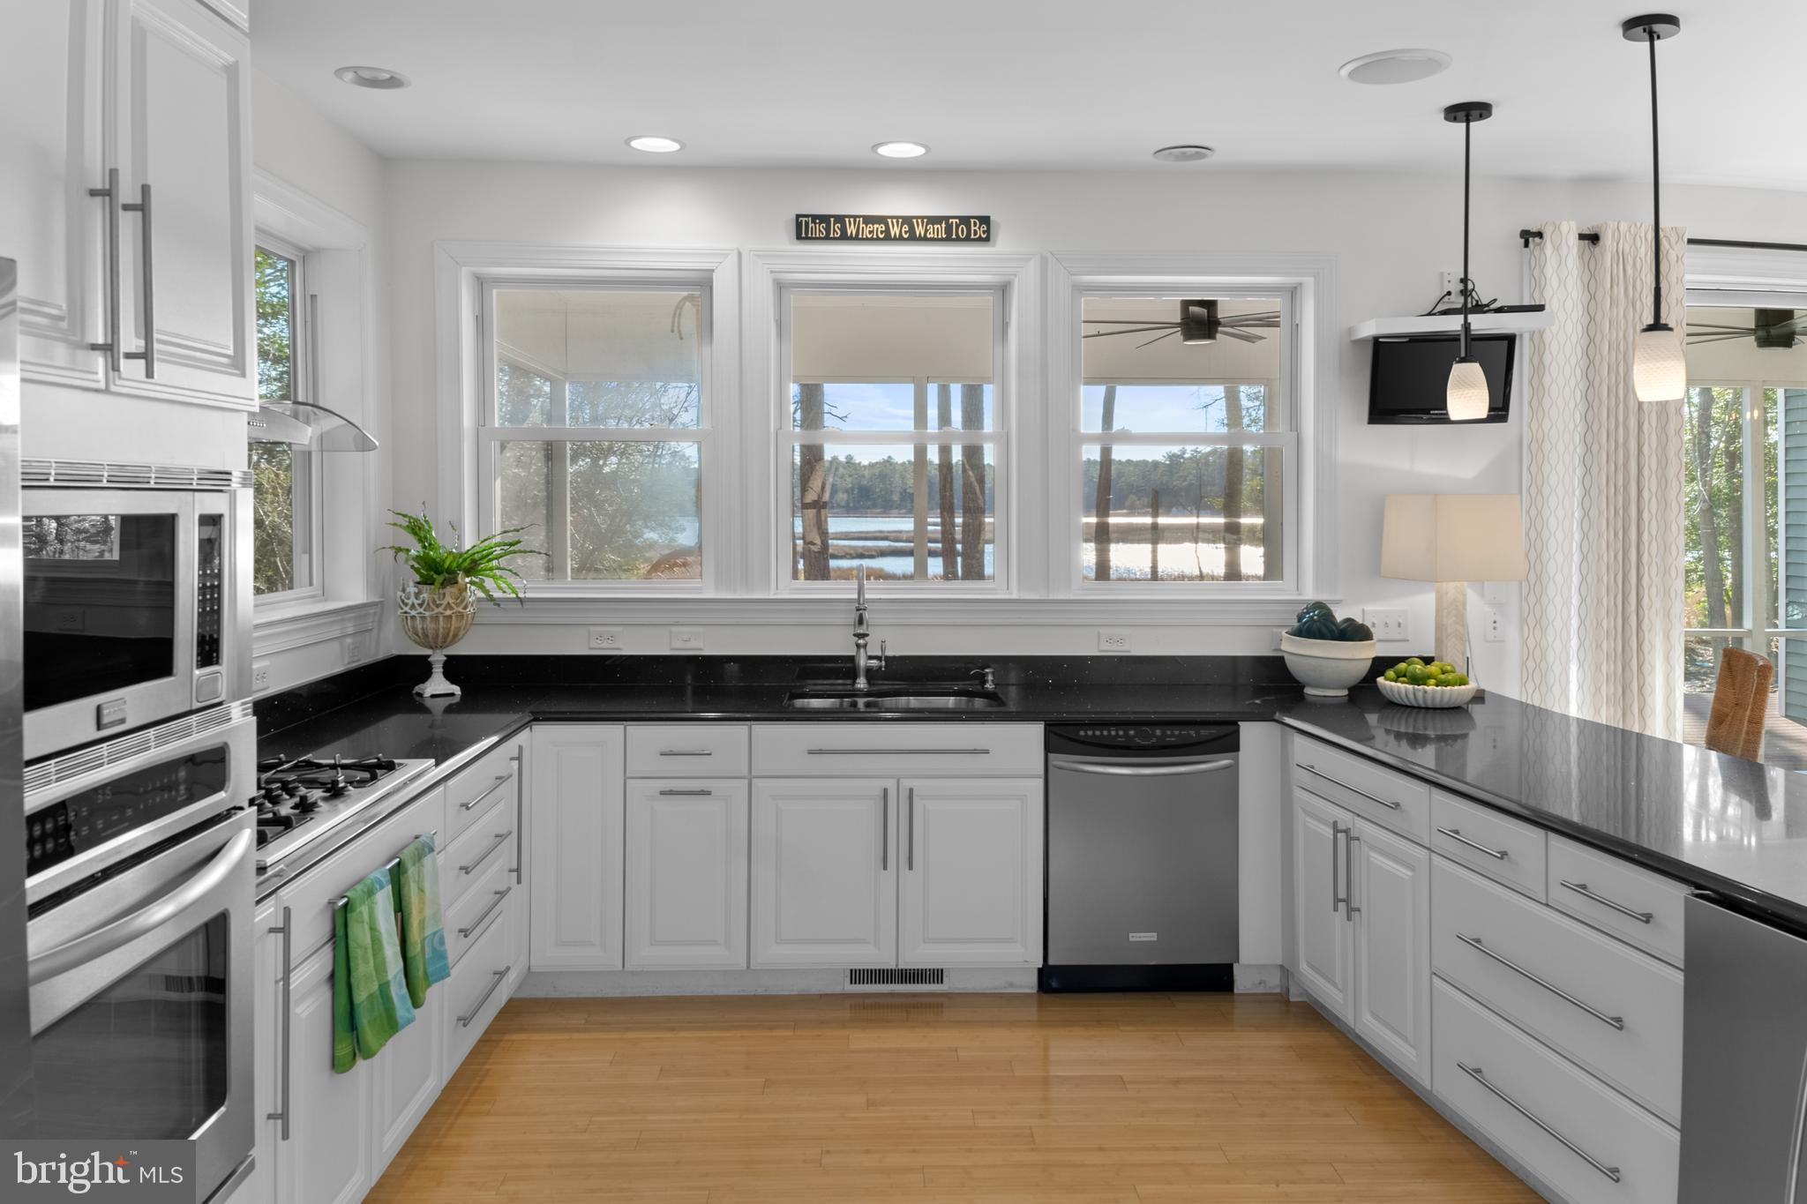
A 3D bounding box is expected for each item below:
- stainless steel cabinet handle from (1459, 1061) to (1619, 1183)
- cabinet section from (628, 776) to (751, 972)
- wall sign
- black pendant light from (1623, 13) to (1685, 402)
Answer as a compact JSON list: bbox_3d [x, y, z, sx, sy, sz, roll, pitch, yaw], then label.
[{"bbox_3d":[1.351,1.098,2.676,0.036,0.013,0.550,0,2,-7],"label":"stainless steel cabinet handle"},{"bbox_3d":[-0.678,0.830,4.170,0.385,0.590,0.560,0,3,-2],"label":"cabinet section"},{"bbox_3d":[-0.037,-1.325,4.445,0.700,0.090,0.020,0,3,-2],"label":"wall sign"},{"bbox_3d":[1.857,-0.968,3.100,0.142,0.940,0.142,0,2,0],"label":"black pendant light"}]

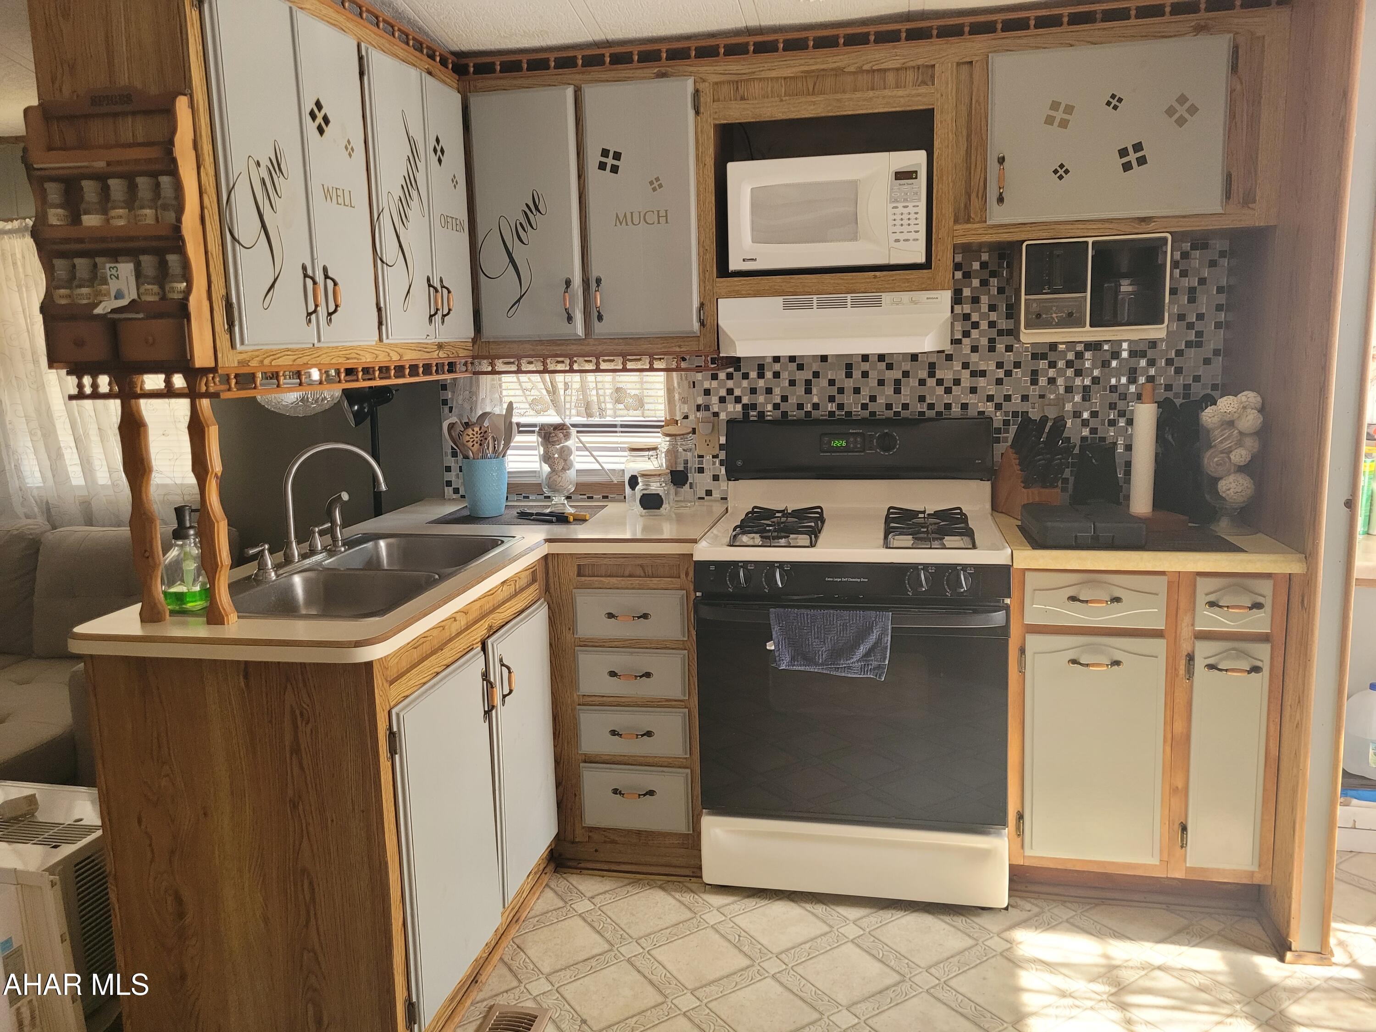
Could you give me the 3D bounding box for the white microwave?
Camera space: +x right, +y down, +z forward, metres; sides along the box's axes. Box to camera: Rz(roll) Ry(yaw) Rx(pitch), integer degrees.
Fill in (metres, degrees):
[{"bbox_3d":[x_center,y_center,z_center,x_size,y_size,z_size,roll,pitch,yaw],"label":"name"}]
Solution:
[{"bbox_3d":[0.398,-0.829,2.894,0.515,0.285,0.380,0,10,11],"label":"white microwave"}]

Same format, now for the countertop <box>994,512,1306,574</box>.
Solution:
[{"bbox_3d":[1.139,0.042,2.720,0.627,0.042,0.730,0,10,11],"label":"countertop"}]

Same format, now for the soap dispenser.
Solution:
[{"bbox_3d":[-0.993,0.082,2.059,0.084,0.200,0.078,0,10,12],"label":"soap dispenser"}]

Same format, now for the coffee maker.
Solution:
[{"bbox_3d":[1.018,-0.577,2.638,0.344,0.247,0.230,0,10,12],"label":"coffee maker"}]

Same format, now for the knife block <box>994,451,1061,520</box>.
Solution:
[{"bbox_3d":[0.939,-0.102,2.882,0.110,0.197,0.205,-3,10,-7],"label":"knife block"}]

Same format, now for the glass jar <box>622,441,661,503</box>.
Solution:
[{"bbox_3d":[-0.142,-0.119,3.178,0.103,0.188,0.103,1,10,13],"label":"glass jar"}]

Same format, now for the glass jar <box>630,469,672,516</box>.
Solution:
[{"bbox_3d":[-0.100,-0.071,3.075,0.104,0.126,0.103,1,10,13],"label":"glass jar"}]

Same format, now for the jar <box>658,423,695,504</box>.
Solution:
[{"bbox_3d":[-0.031,-0.149,3.156,0.095,0.235,0.095,0,10,12],"label":"jar"}]

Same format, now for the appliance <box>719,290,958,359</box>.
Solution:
[{"bbox_3d":[0.404,-0.523,2.828,0.609,0.154,0.445,0,10,12],"label":"appliance"}]

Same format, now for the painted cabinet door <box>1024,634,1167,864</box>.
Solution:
[{"bbox_3d":[0.967,0.557,2.468,0.312,0.557,0.020,0,10,11],"label":"painted cabinet door"}]

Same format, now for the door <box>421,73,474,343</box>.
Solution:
[{"bbox_3d":[-0.642,-0.806,2.747,0.020,0.660,0.242,0,10,11],"label":"door"}]

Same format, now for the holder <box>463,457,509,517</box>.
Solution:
[{"bbox_3d":[-0.604,-0.086,3.087,0.128,0.168,0.128,0,10,12],"label":"holder"}]

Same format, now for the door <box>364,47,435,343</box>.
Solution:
[{"bbox_3d":[-0.697,-0.756,2.500,0.025,0.661,0.285,0,10,12],"label":"door"}]

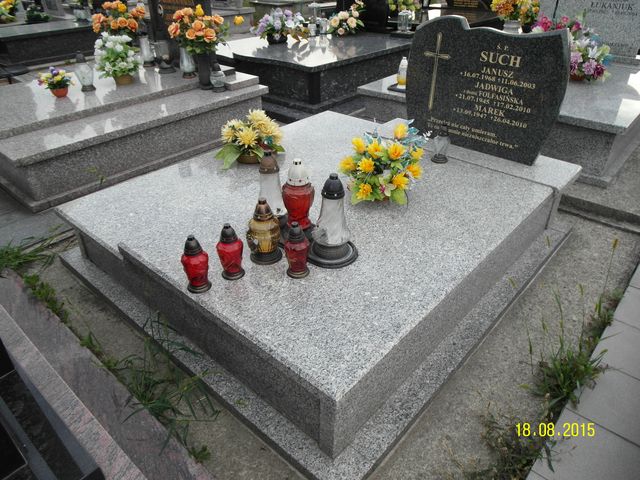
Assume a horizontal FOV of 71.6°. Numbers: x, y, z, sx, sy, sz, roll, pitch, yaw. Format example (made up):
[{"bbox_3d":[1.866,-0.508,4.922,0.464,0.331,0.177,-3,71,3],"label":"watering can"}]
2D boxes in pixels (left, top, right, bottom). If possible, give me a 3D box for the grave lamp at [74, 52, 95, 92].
[{"bbox_3d":[-2.054,-1.465,3.859,0.160,0.295,0.160,25,41,35],"label":"grave lamp"}]

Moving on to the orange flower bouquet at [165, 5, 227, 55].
[{"bbox_3d":[-1.009,-1.734,3.655,0.461,0.372,0.431,25,40,35],"label":"orange flower bouquet"}]

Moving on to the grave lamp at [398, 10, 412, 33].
[{"bbox_3d":[1.118,-2.846,5.768,0.165,0.223,0.165,25,41,35],"label":"grave lamp"}]

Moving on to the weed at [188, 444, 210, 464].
[{"bbox_3d":[-0.380,0.680,1.400,0.070,0.055,0.070,25,41,35],"label":"weed"}]

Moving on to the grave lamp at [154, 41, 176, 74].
[{"bbox_3d":[-1.564,-1.850,4.473,0.170,0.270,0.170,25,41,35],"label":"grave lamp"}]

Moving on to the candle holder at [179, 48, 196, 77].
[{"bbox_3d":[-1.176,-1.608,3.908,0.157,0.314,0.157,25,40,35],"label":"candle holder"}]

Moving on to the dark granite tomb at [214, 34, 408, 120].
[{"bbox_3d":[-0.088,-2.265,5.598,2.107,0.412,2.254,25,40,35],"label":"dark granite tomb"}]

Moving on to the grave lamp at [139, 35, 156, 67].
[{"bbox_3d":[-1.847,-2.033,4.735,0.143,0.303,0.143,25,41,35],"label":"grave lamp"}]

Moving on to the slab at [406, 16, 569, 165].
[{"bbox_3d":[0.971,-0.940,2.724,0.984,0.762,0.085,27,42,36],"label":"slab"}]

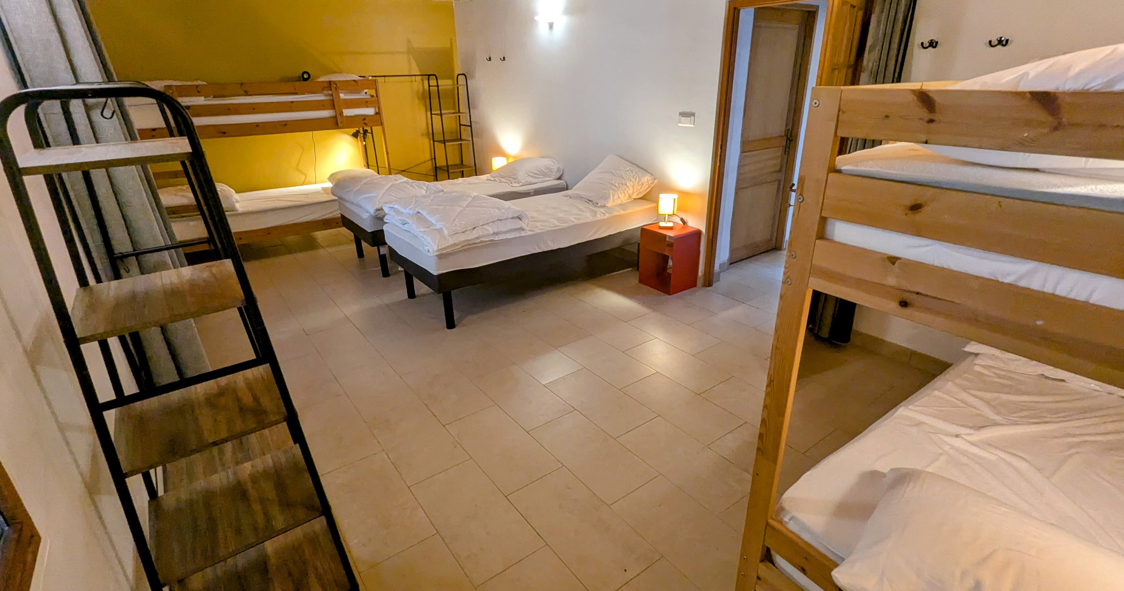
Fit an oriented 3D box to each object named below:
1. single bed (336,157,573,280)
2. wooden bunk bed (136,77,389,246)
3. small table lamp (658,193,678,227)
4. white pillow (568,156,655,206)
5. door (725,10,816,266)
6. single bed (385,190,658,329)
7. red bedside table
[{"bbox_3d":[-1.004,-0.838,5.155,2.020,0.720,0.910,-18,28,-33],"label":"single bed"},{"bbox_3d":[-2.886,-1.270,5.174,2.050,1.580,0.950,-18,28,-33],"label":"wooden bunk bed"},{"bbox_3d":[0.815,-0.652,4.010,0.140,0.270,0.125,3,24,11],"label":"small table lamp"},{"bbox_3d":[0.393,-0.950,4.415,0.560,0.140,0.580,-37,42,-17],"label":"white pillow"},{"bbox_3d":[1.726,-1.291,4.391,0.730,2.030,0.045,-18,28,-33],"label":"door"},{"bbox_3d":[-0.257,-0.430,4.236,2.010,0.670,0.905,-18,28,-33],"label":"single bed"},{"bbox_3d":[0.856,-0.307,4.141,0.305,0.472,0.335,-18,28,-33],"label":"red bedside table"}]

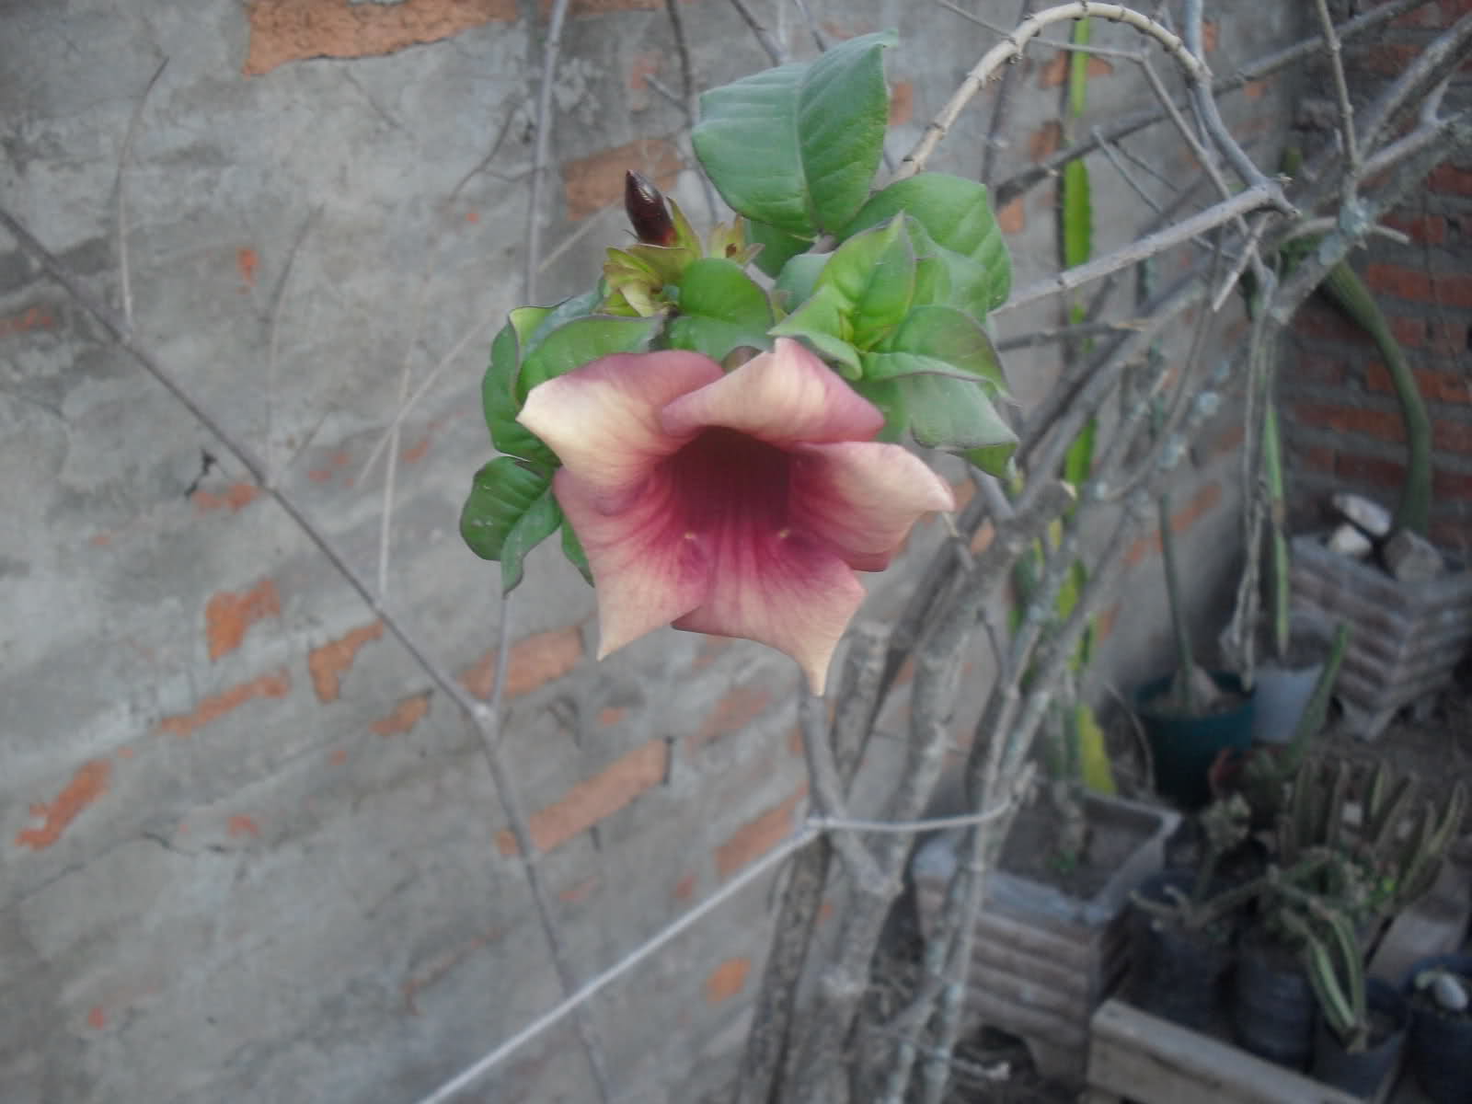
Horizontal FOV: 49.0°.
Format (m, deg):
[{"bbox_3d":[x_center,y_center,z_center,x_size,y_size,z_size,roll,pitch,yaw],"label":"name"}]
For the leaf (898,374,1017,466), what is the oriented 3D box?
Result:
[{"bbox_3d":[0.052,-0.031,0.380,0.028,0.019,0.022,-2,22,8],"label":"leaf"}]

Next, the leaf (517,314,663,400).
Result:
[{"bbox_3d":[-0.032,-0.043,0.355,0.034,0.021,0.025,-5,23,0],"label":"leaf"}]

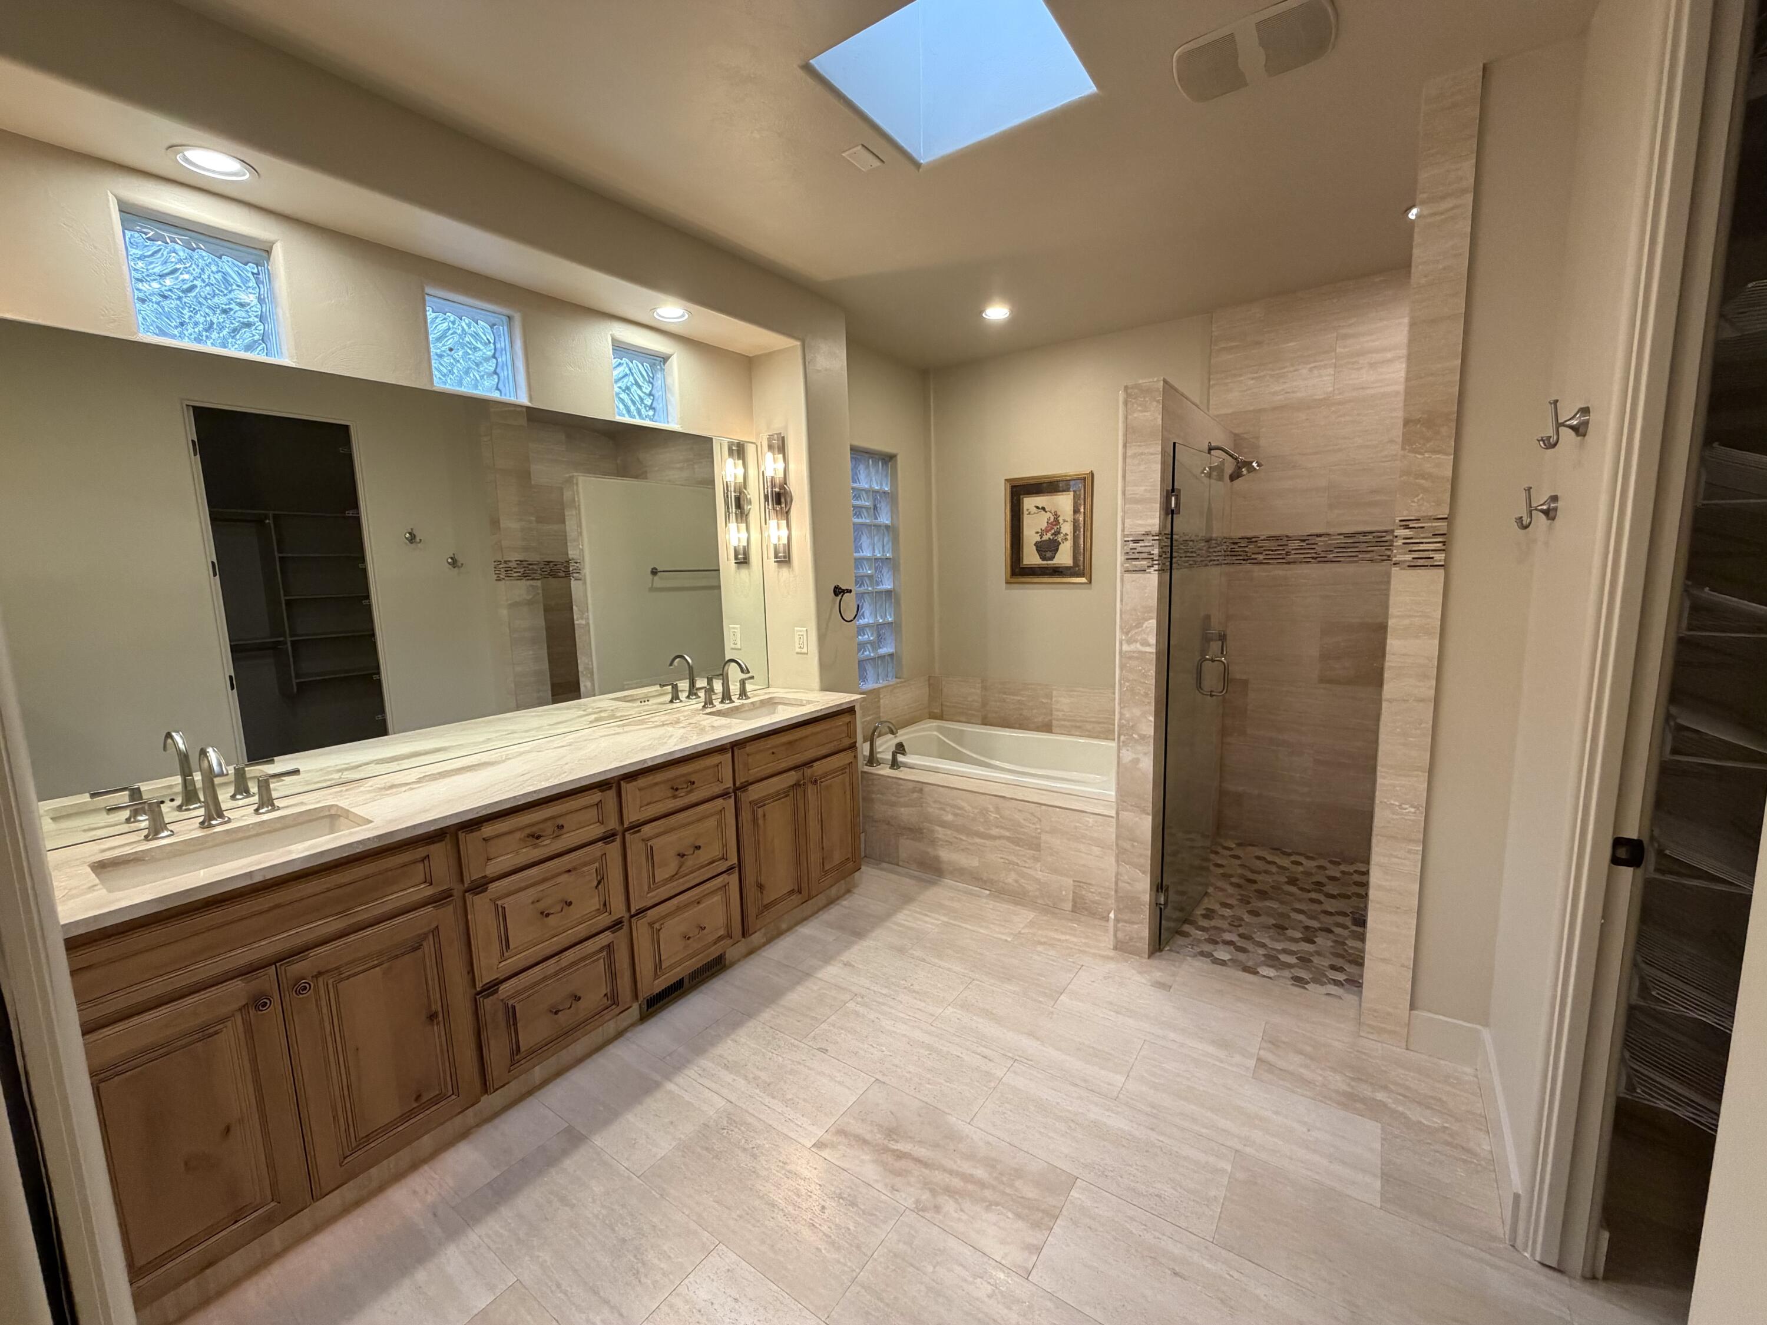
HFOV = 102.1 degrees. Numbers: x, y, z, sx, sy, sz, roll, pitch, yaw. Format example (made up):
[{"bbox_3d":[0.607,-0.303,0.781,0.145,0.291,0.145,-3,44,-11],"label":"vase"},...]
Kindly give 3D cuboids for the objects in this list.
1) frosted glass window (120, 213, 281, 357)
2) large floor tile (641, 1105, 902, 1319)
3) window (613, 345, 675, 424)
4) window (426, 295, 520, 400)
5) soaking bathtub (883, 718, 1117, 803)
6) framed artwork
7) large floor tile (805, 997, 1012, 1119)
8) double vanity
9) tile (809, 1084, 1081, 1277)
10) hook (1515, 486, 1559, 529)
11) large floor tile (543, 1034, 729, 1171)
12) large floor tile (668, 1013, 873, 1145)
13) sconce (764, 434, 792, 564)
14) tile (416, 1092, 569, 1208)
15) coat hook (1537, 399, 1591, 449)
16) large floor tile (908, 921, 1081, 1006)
[{"bbox_3d":[-1.813,-0.974,1.899,0.075,0.318,0.315,4,10,35],"label":"frosted glass window"},{"bbox_3d":[-0.282,1.311,1.760,0.613,0.012,0.303,4,10,35],"label":"large floor tile"},{"bbox_3d":[-1.003,-1.145,2.955,0.060,0.290,0.290,4,10,35],"label":"window"},{"bbox_3d":[-1.426,-1.057,2.443,0.075,0.308,0.310,4,10,35],"label":"window"},{"bbox_3d":[0.691,0.707,3.949,1.550,0.455,0.920,4,10,35],"label":"soaking bathtub"},{"bbox_3d":[0.962,-0.783,4.204,0.530,0.625,0.030,4,10,35],"label":"framed artwork"},{"bbox_3d":[0.071,1.232,2.253,0.613,0.012,0.303,4,10,35],"label":"large floor tile"},{"bbox_3d":[-1.047,0.763,2.491,0.585,0.914,2.560,4,10,35],"label":"double vanity"},{"bbox_3d":[0.146,1.292,1.836,0.614,0.012,0.304,4,10,35],"label":"tile"},{"bbox_3d":[1.569,-0.369,1.720,0.074,0.100,0.058,4,10,35],"label":"hook"},{"bbox_3d":[-0.738,1.279,2.082,0.499,0.012,0.303,4,10,35],"label":"large floor tile"},{"bbox_3d":[-0.354,1.256,2.186,0.603,0.012,0.304,4,10,35],"label":"large floor tile"},{"bbox_3d":[-0.505,-0.753,3.312,0.122,0.583,0.120,4,10,35],"label":"sconce"},{"bbox_3d":[-1.068,1.310,1.943,0.250,0.012,0.304,4,10,35],"label":"tile"},{"bbox_3d":[1.421,-0.498,1.495,0.074,0.100,0.058,4,10,35],"label":"coat hook"},{"bbox_3d":[0.419,1.154,2.759,0.613,0.012,0.304,4,10,35],"label":"large floor tile"}]

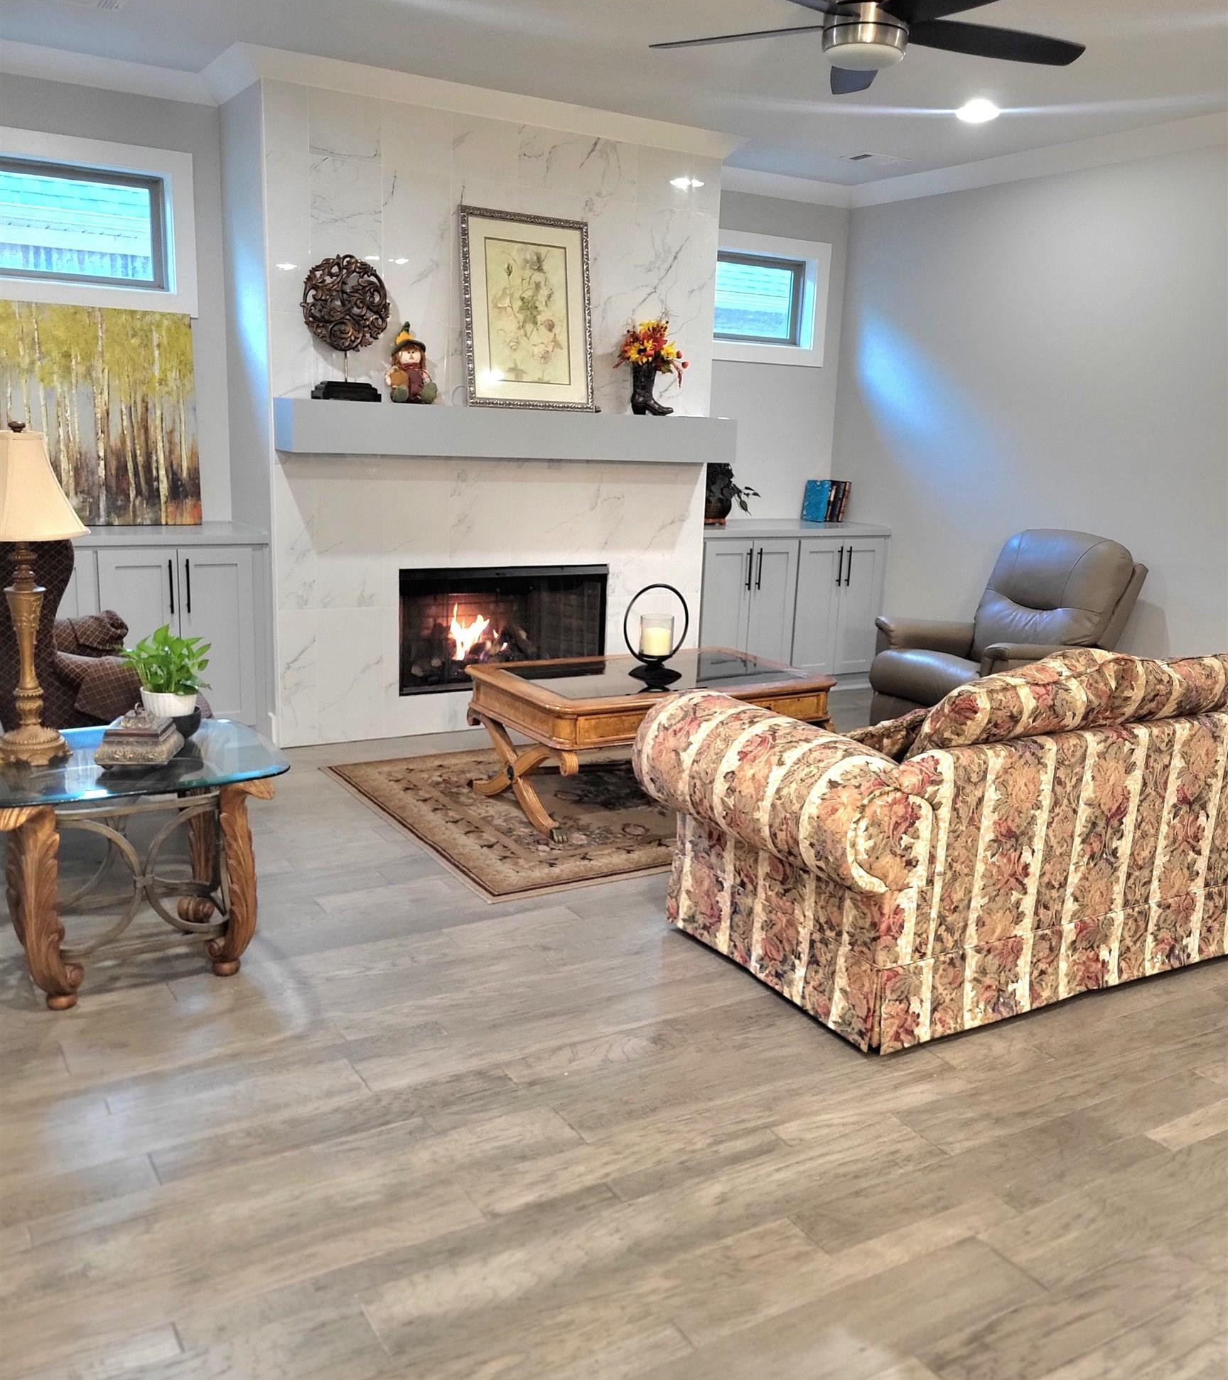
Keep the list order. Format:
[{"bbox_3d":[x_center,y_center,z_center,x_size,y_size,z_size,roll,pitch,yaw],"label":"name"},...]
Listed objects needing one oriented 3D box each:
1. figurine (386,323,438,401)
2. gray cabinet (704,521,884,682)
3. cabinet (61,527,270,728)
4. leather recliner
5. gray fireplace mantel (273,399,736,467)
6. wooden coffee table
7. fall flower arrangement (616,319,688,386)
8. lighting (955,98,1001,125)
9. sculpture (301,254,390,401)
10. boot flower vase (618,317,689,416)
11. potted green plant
[{"bbox_3d":[-0.839,-1.356,5.102,0.205,0.325,0.175,-5,14,-29],"label":"figurine"},{"bbox_3d":[0.850,-0.481,6.928,1.342,0.893,0.567,-6,15,-32],"label":"gray cabinet"},{"bbox_3d":[-2.157,-0.188,5.063,1.342,0.901,0.567,-6,15,-32],"label":"cabinet"},{"bbox_3d":[1.764,-0.194,5.508,0.920,1.010,0.810,-2,13,-18],"label":"leather recliner"},{"bbox_3d":[-0.389,-1.137,5.461,2.175,0.204,0.241,-6,15,-32],"label":"gray fireplace mantel"},{"bbox_3d":[0.147,0.182,4.764,1.263,0.478,0.775,-6,15,-32],"label":"wooden coffee table"},{"bbox_3d":[0.181,-1.569,5.701,0.330,0.312,0.260,-6,15,-32],"label":"fall flower arrangement"},{"bbox_3d":[1.524,-2.421,5.150,0.190,0.030,0.190,-6,15,-32],"label":"lighting"},{"bbox_3d":[-1.078,-1.453,4.923,0.355,0.570,0.125,-6,15,-32],"label":"sculpture"},{"bbox_3d":[0.182,-1.505,5.726,0.330,0.452,0.250,0,13,-11],"label":"boot flower vase"},{"bbox_3d":[-1.177,-0.024,3.233,0.230,0.285,0.220,-6,15,-32],"label":"potted green plant"}]

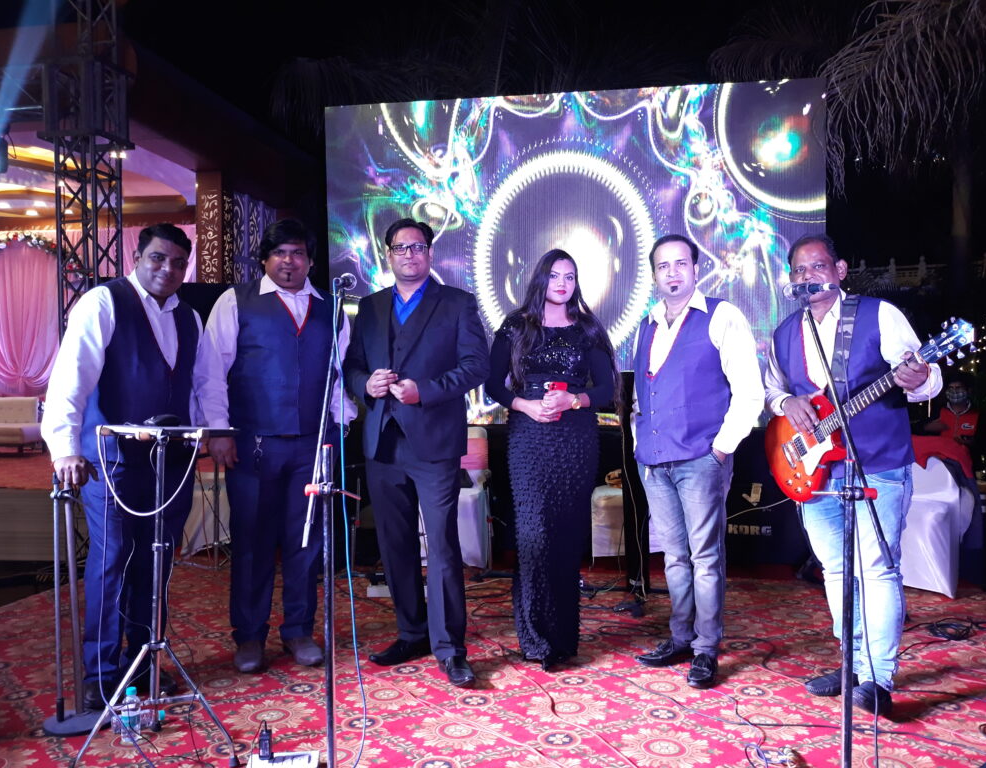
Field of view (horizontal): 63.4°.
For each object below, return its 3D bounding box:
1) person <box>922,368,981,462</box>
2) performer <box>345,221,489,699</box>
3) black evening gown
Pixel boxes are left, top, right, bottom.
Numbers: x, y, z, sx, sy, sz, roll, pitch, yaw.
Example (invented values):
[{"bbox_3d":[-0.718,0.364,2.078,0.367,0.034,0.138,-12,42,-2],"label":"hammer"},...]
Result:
[{"bbox_3d":[3.528,0.554,6.112,0.520,1.300,0.500,0,1,28],"label":"person"},{"bbox_3d":[-0.285,0.230,3.073,0.560,1.726,0.430,0,1,9],"label":"performer"},{"bbox_3d":[0.223,0.402,3.137,0.490,1.333,0.360,0,1,3],"label":"black evening gown"}]

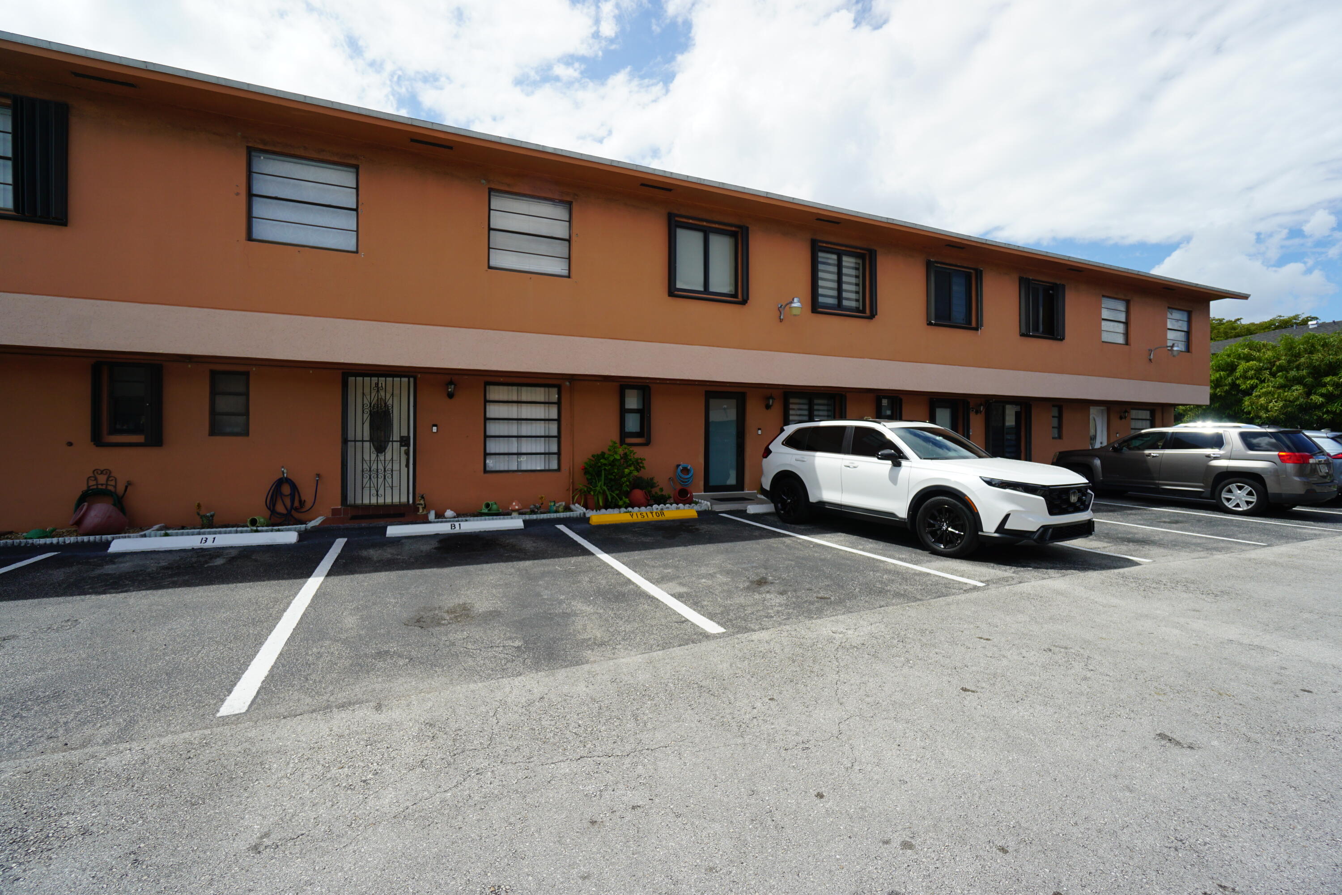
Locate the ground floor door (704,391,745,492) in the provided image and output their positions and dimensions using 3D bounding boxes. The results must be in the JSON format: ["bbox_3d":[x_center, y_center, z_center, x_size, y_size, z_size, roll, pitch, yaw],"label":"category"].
[{"bbox_3d":[1.145,-0.115,11.773,0.960,2.090,0.100,0,0,-24],"label":"ground floor door"}]

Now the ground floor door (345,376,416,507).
[{"bbox_3d":[-4.701,-0.117,9.036,1.067,2.144,0.100,0,0,-23],"label":"ground floor door"}]

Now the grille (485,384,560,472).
[{"bbox_3d":[-2.638,-0.353,9.961,1.346,1.602,0.100,0,0,-23],"label":"grille"}]

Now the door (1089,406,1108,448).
[{"bbox_3d":[12.939,-0.158,16.988,0.950,2.100,0.100,0,0,-24],"label":"door"}]

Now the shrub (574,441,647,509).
[{"bbox_3d":[-1.070,0.499,10.063,1.240,1.200,0.950,0,0,-23],"label":"shrub"}]

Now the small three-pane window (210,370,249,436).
[{"bbox_3d":[-6.523,-0.650,8.280,0.479,0.972,0.100,0,0,-23],"label":"small three-pane window"}]

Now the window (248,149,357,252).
[{"bbox_3d":[-5.189,-3.468,7.942,1.340,1.294,0.100,0,0,-23],"label":"window"}]

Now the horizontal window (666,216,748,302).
[{"bbox_3d":[0.715,-3.491,10.478,1.610,1.510,0.140,0,0,-24],"label":"horizontal window"}]

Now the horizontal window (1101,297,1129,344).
[{"bbox_3d":[12.093,-3.457,15.299,1.300,1.272,0.100,0,0,-23],"label":"horizontal window"}]

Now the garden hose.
[{"bbox_3d":[-5.838,0.754,8.640,0.720,0.910,0.150,0,0,-24],"label":"garden hose"}]

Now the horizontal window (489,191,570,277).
[{"bbox_3d":[-2.297,-3.475,9.173,1.324,1.280,0.100,0,0,-23],"label":"horizontal window"}]

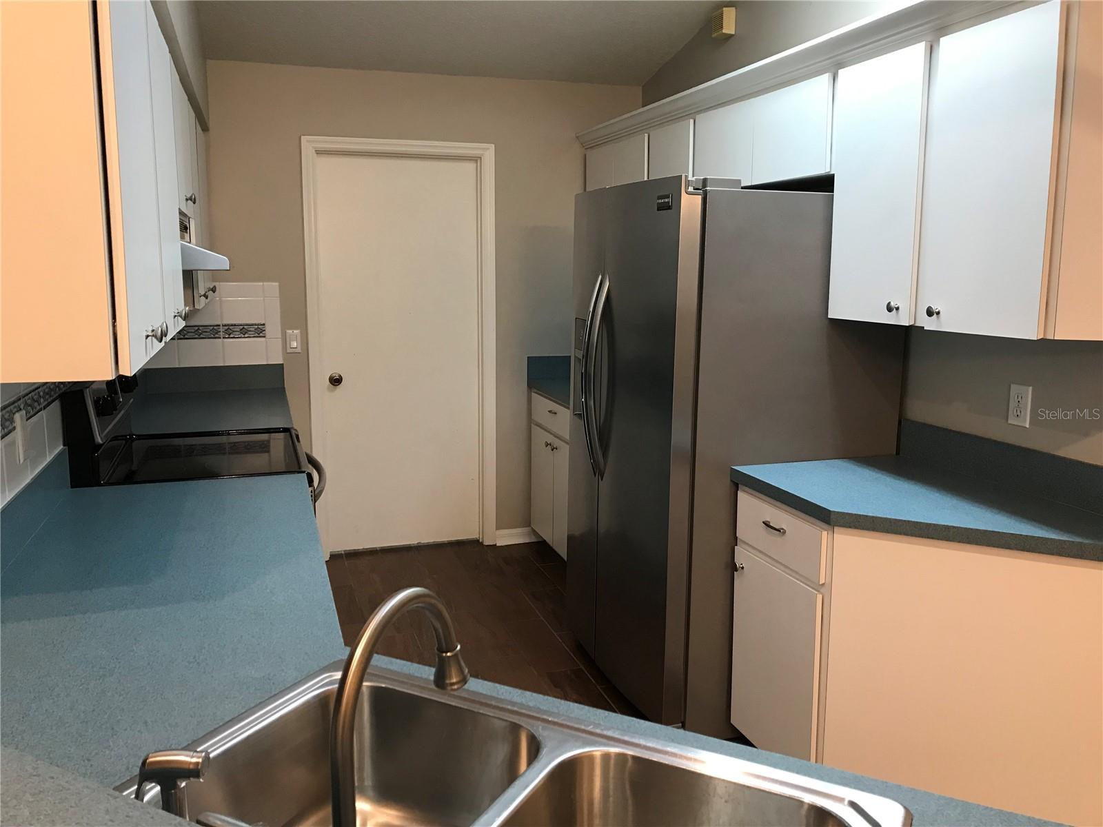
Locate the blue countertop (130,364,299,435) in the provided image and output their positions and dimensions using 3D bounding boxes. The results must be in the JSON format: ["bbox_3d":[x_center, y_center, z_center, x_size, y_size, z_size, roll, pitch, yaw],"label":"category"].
[{"bbox_3d":[-1.459,-0.057,3.805,0.652,0.161,1.157,-3,10,-18],"label":"blue countertop"}]

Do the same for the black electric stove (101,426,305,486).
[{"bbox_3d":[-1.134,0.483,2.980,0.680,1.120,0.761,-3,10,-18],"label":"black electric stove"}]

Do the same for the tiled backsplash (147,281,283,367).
[{"bbox_3d":[-1.639,-0.424,4.295,0.648,0.400,0.020,-3,10,-18],"label":"tiled backsplash"}]

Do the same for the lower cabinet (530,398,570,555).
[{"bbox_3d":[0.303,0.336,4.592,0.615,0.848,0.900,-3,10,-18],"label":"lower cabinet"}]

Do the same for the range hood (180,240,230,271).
[{"bbox_3d":[-1.250,-0.514,2.773,0.465,0.132,0.761,-3,10,-18],"label":"range hood"}]

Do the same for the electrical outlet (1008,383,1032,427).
[{"bbox_3d":[1.296,-0.022,2.473,0.008,0.114,0.071,-3,10,-18],"label":"electrical outlet"}]

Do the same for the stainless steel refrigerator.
[{"bbox_3d":[0.583,0.108,3.231,0.855,1.779,0.910,-3,10,-18],"label":"stainless steel refrigerator"}]

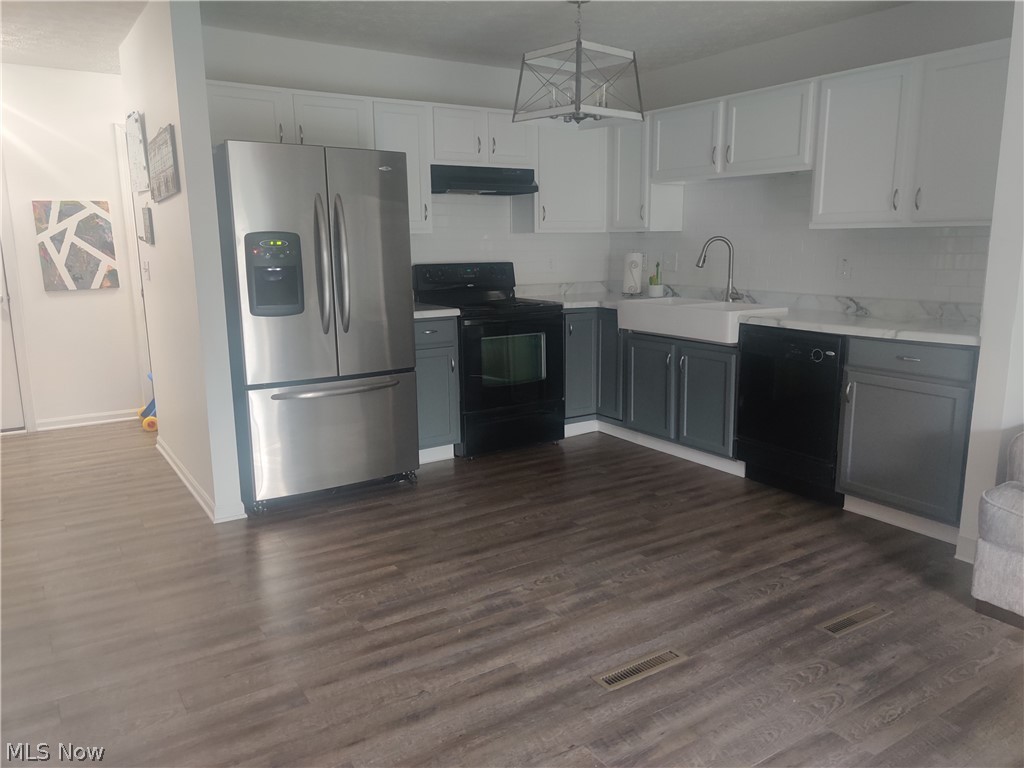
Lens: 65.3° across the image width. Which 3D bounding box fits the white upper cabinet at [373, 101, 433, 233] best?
[{"bbox_3d":[-0.721,-1.299,4.835,0.363,0.762,0.315,-7,12,-32],"label":"white upper cabinet"}]

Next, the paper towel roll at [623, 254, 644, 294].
[{"bbox_3d":[0.855,-0.781,5.708,0.150,0.295,0.150,0,10,0],"label":"paper towel roll"}]

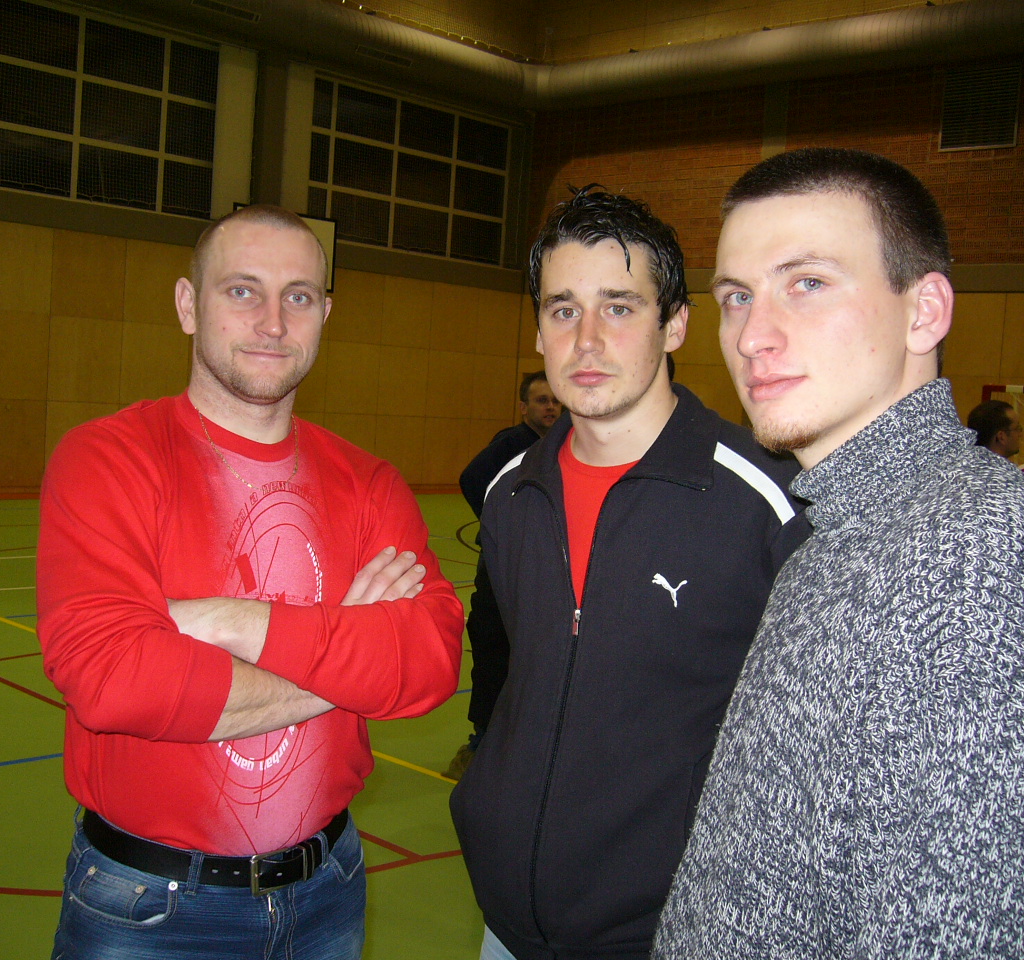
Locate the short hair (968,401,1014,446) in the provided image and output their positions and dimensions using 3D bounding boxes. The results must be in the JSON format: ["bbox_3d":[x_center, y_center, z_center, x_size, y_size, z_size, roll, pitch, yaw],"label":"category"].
[{"bbox_3d":[2.034,-0.236,5.500,0.200,0.190,0.165,3,4,-15],"label":"short hair"}]

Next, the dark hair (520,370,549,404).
[{"bbox_3d":[0.130,-0.389,5.500,0.170,0.155,0.190,1,5,-35],"label":"dark hair"}]

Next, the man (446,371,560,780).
[{"bbox_3d":[0.066,0.406,5.500,0.600,1.720,0.420,2,4,-22],"label":"man"}]

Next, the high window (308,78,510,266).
[{"bbox_3d":[-1.532,-4.803,20.598,0.150,2.330,4.110,7,5,44],"label":"high window"}]

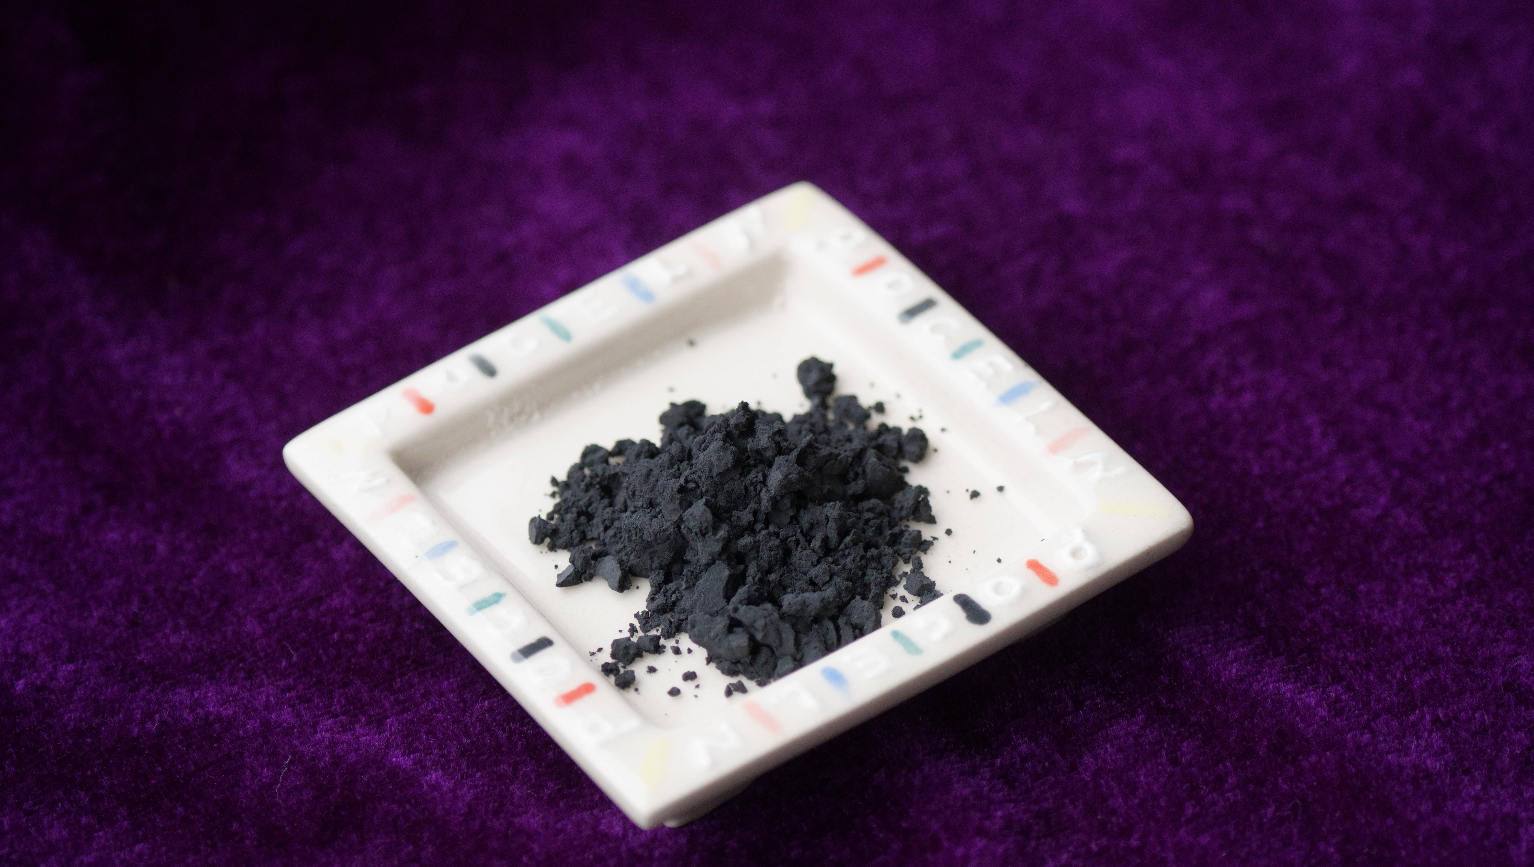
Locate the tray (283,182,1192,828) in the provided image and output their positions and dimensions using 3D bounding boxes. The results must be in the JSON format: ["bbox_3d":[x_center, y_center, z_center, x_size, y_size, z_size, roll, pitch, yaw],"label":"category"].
[{"bbox_3d":[-0.004,0.009,0.546,0.080,0.013,0.080,-27,47,-24],"label":"tray"}]

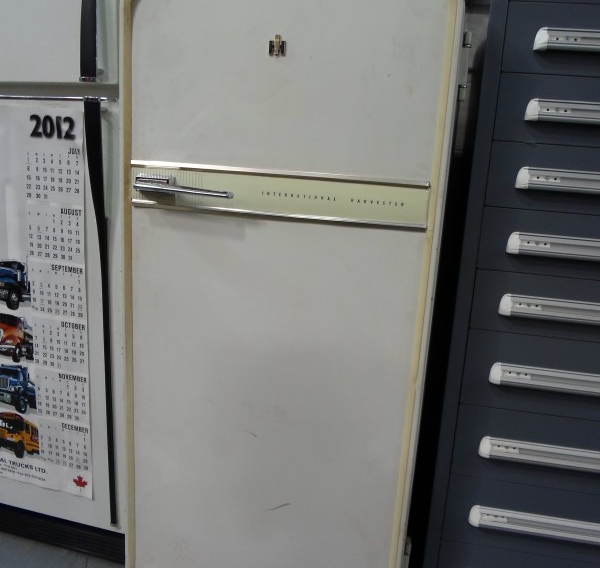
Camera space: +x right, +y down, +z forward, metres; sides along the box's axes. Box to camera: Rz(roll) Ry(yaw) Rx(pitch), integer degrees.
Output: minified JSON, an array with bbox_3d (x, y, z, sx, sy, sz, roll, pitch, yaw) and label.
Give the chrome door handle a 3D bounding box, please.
[{"bbox_3d":[-0.214,-0.182,1.071,0.197,0.034,0.043,6,13,12],"label":"chrome door handle"}]

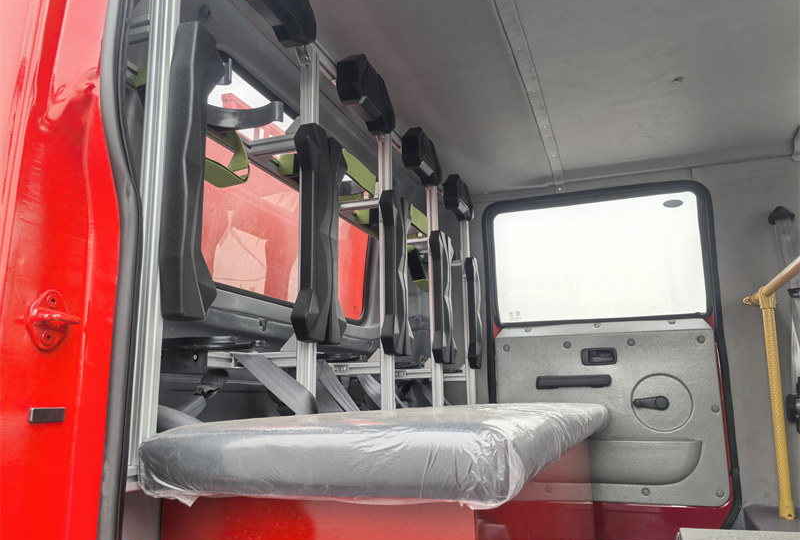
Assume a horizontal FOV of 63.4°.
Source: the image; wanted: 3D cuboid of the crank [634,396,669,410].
[{"bbox_3d":[0.965,0.513,2.481,0.128,0.053,0.050,-5,-12,19],"label":"crank"}]

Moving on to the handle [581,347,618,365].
[{"bbox_3d":[0.802,0.347,2.602,0.138,0.067,0.032,-5,-12,19],"label":"handle"}]

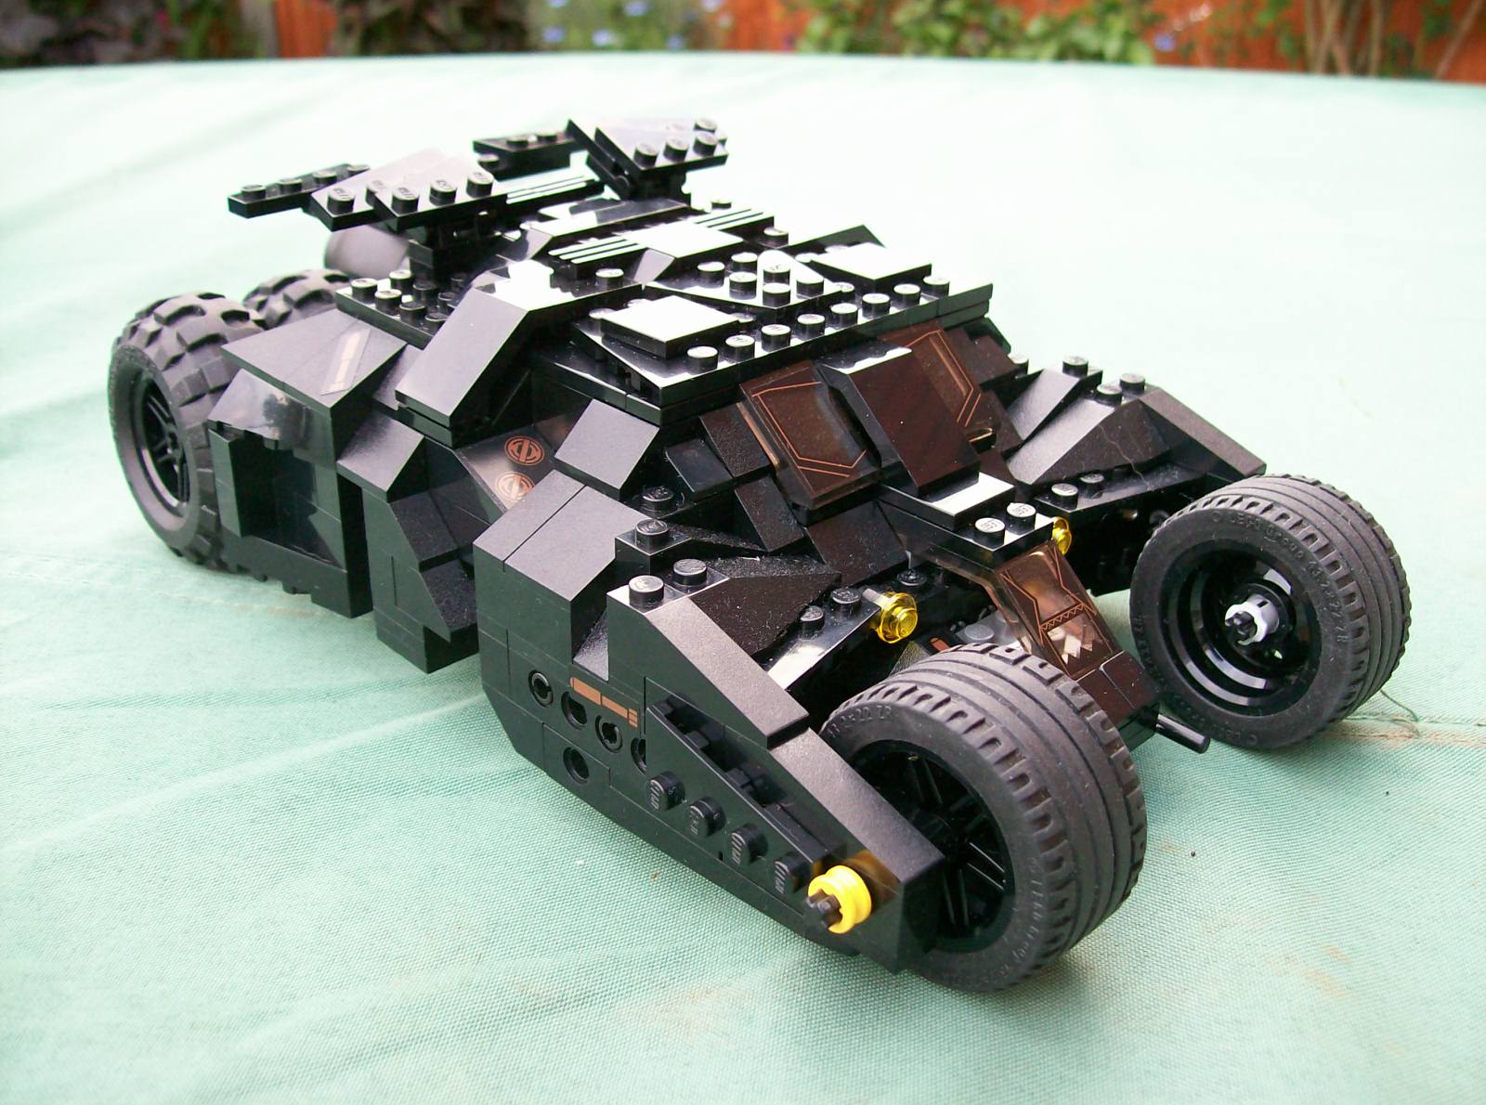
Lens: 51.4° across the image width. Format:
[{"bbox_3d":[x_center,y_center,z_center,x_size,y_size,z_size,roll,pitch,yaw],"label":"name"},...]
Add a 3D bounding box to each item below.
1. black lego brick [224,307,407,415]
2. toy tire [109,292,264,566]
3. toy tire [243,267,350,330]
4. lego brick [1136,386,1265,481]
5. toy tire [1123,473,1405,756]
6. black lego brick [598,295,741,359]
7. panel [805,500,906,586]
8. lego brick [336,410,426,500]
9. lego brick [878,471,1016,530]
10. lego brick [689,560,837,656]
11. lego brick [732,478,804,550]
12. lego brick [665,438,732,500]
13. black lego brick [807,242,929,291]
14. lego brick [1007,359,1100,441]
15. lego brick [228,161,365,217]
[{"bbox_3d":[-0.074,-0.036,0.272,0.019,0.009,0.037,-23,36,-38],"label":"black lego brick"},{"bbox_3d":[-0.106,-0.024,0.308,0.026,0.056,0.056,-23,36,-38],"label":"toy tire"},{"bbox_3d":[-0.089,-0.033,0.335,0.026,0.056,0.056,-23,36,-38],"label":"toy tire"},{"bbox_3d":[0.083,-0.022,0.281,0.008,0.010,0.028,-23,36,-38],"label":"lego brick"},{"bbox_3d":[0.089,0.010,0.261,0.022,0.043,0.043,-19,34,-37],"label":"toy tire"},{"bbox_3d":[-0.012,-0.036,0.248,0.016,0.003,0.016,-23,36,-38],"label":"black lego brick"},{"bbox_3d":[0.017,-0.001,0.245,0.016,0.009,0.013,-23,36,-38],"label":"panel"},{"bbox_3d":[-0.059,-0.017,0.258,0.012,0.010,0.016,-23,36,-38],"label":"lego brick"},{"bbox_3d":[0.032,-0.010,0.252,0.016,0.003,0.016,-24,37,-39],"label":"lego brick"},{"bbox_3d":[0.004,0.005,0.225,0.032,0.010,0.016,-23,36,-38],"label":"lego brick"},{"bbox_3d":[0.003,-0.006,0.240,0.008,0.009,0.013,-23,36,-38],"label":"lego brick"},{"bbox_3d":[-0.007,-0.013,0.235,0.008,0.006,0.008,-23,36,-38],"label":"lego brick"},{"bbox_3d":[0.023,-0.051,0.278,0.016,0.003,0.016,-23,36,-38],"label":"black lego brick"},{"bbox_3d":[0.056,-0.028,0.283,0.024,0.011,0.008,-23,36,-38],"label":"lego brick"},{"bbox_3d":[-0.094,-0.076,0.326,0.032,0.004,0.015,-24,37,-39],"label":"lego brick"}]

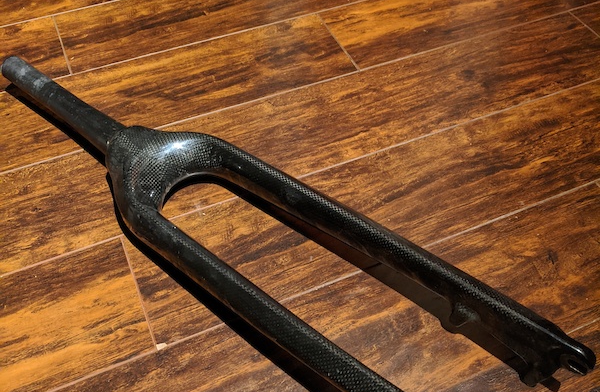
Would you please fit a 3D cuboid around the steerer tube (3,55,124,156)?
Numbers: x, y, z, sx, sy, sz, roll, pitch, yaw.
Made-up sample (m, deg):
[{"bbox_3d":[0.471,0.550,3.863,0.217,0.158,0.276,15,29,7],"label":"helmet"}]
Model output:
[{"bbox_3d":[-0.265,-0.104,0.667,0.183,0.036,0.036,33,59,22],"label":"steerer tube"}]

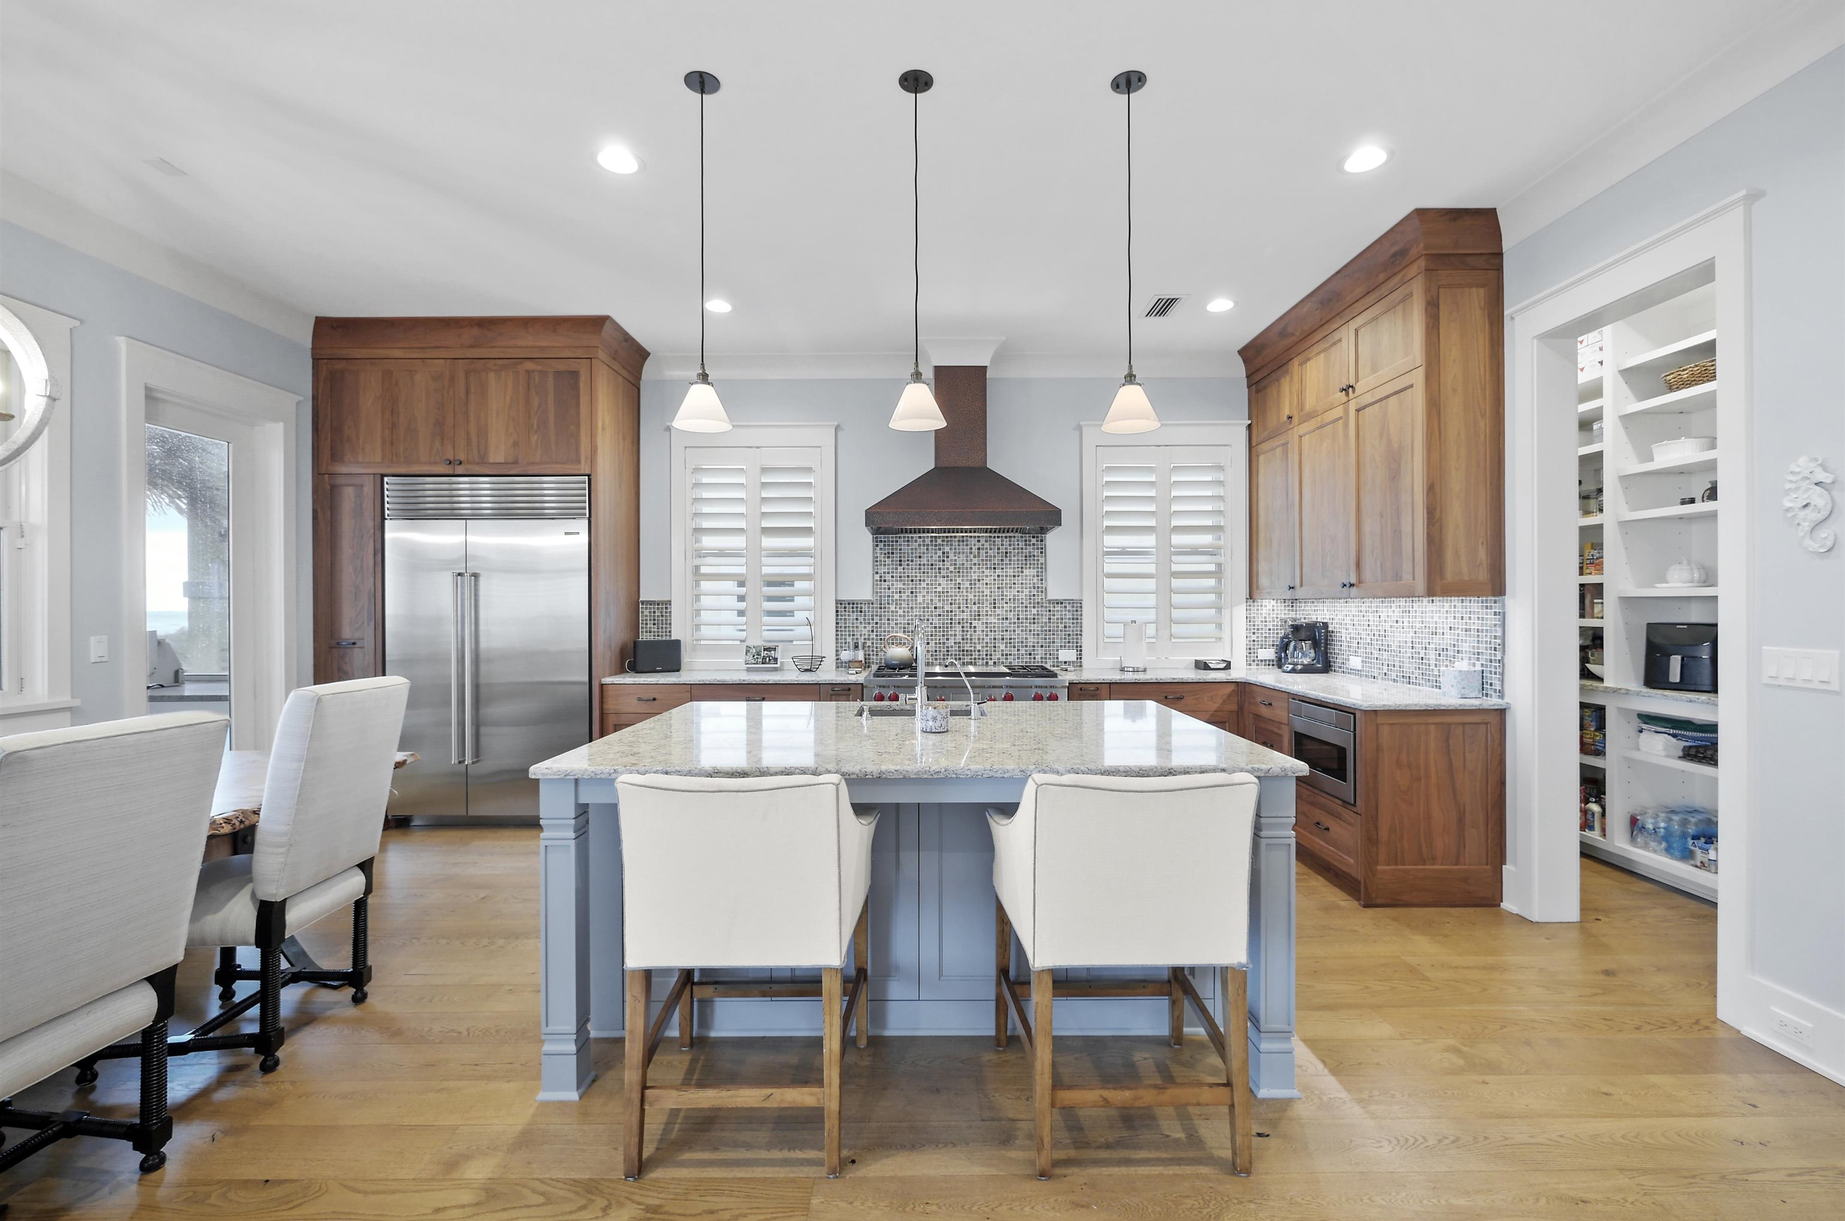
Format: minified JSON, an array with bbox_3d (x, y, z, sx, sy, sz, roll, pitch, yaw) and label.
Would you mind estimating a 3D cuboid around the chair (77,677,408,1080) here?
[{"bbox_3d":[-2.050,0.781,2.310,0.690,1.090,0.500,0,0,-6],"label":"chair"}]

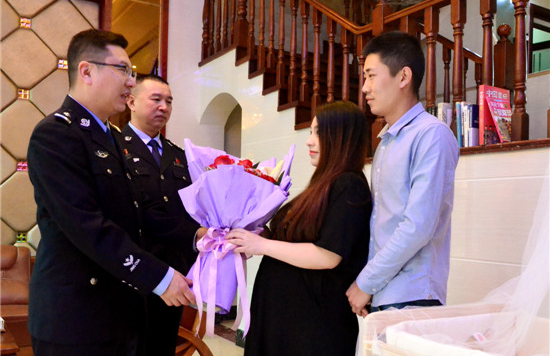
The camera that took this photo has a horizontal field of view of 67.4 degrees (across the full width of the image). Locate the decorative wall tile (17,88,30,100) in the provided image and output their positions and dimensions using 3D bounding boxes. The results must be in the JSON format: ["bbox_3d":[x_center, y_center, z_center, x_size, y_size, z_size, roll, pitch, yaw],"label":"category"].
[{"bbox_3d":[-2.137,-0.713,3.509,0.088,0.088,0.015,1,-1,-34],"label":"decorative wall tile"}]

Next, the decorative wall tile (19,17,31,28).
[{"bbox_3d":[-2.127,-1.320,3.522,0.088,0.088,0.015,1,-1,-34],"label":"decorative wall tile"}]

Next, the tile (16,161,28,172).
[{"bbox_3d":[-2.142,-0.099,3.500,0.088,0.088,0.015,1,-1,-34],"label":"tile"}]

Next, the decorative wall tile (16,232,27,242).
[{"bbox_3d":[-2.145,0.504,3.492,0.088,0.088,0.015,1,-1,-34],"label":"decorative wall tile"}]

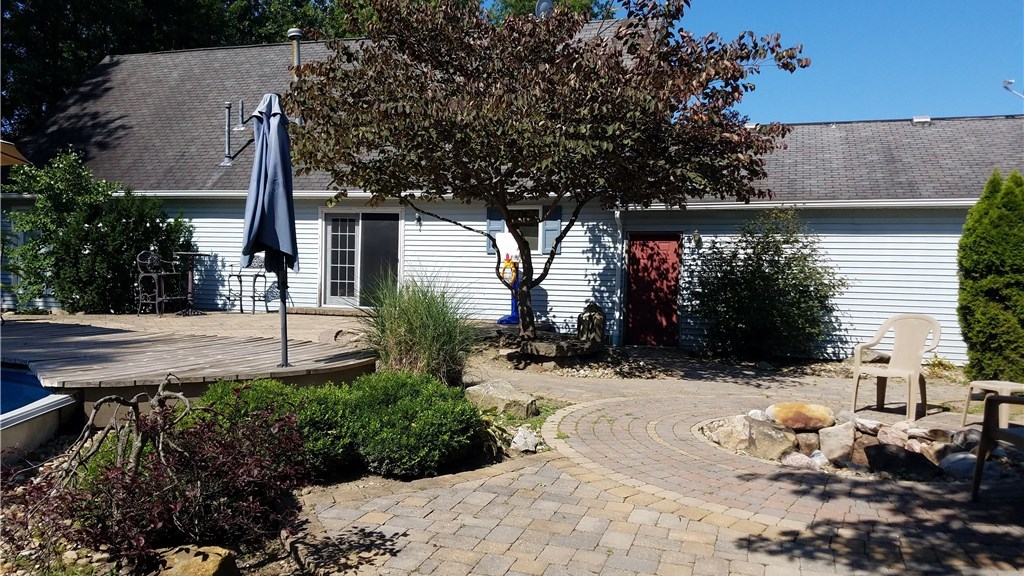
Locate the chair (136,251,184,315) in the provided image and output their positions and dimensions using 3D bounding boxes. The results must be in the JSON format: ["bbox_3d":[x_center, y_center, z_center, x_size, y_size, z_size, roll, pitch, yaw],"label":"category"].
[{"bbox_3d":[-6.481,-0.067,14.100,0.580,1.150,0.560,2,1,22],"label":"chair"}]

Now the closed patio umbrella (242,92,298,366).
[{"bbox_3d":[-2.248,-0.563,7.220,0.500,2.520,0.480,-3,1,-18],"label":"closed patio umbrella"}]

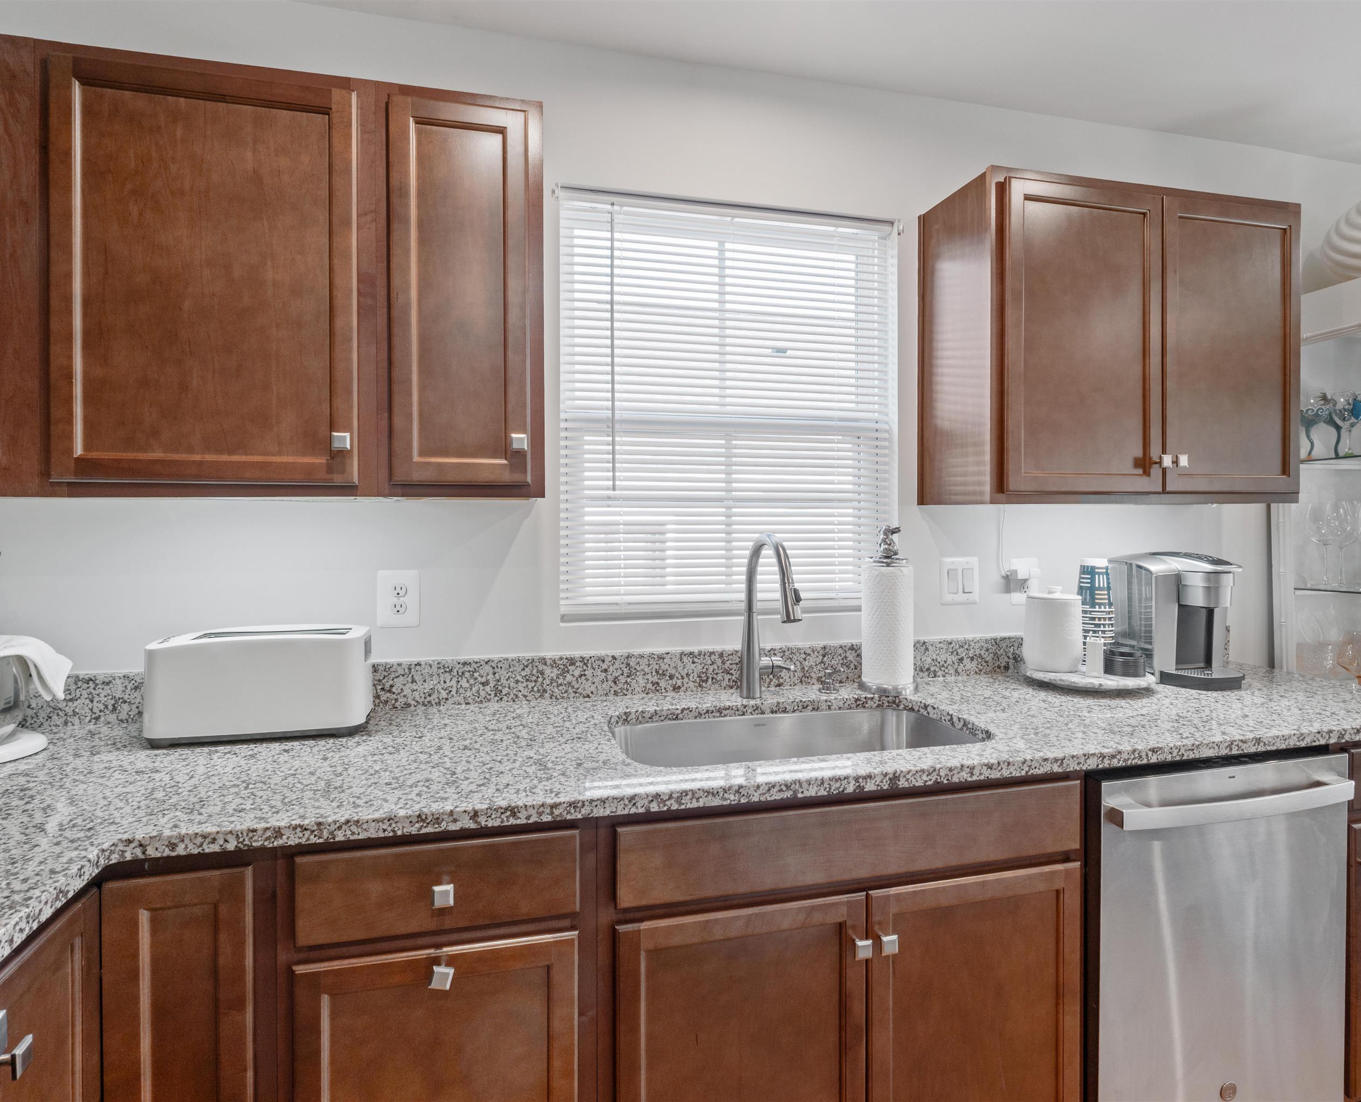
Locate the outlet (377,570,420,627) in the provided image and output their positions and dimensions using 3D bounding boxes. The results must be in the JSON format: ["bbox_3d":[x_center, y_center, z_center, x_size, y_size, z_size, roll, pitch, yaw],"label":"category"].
[{"bbox_3d":[-0.626,0.107,1.632,0.088,0.128,0.008,0,2,-14],"label":"outlet"}]

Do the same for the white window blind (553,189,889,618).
[{"bbox_3d":[0.140,-0.352,1.836,0.874,1.020,0.045,0,2,-14],"label":"white window blind"}]

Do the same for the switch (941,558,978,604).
[{"bbox_3d":[0.749,0.082,1.962,0.113,0.129,0.010,0,2,-14],"label":"switch"}]

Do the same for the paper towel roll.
[{"bbox_3d":[0.508,0.187,1.819,0.132,0.290,0.132,0,2,0],"label":"paper towel roll"}]

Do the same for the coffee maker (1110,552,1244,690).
[{"bbox_3d":[1.283,0.171,1.933,0.240,0.325,0.320,0,2,-6],"label":"coffee maker"}]

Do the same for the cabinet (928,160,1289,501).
[{"bbox_3d":[1.093,-0.496,1.888,0.895,0.760,0.320,0,2,-14],"label":"cabinet"}]

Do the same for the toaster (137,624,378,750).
[{"bbox_3d":[-0.819,0.254,1.468,0.380,0.198,0.185,0,2,-14],"label":"toaster"}]

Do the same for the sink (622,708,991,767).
[{"bbox_3d":[0.231,0.478,1.474,0.720,0.210,0.390,0,2,-14],"label":"sink"}]

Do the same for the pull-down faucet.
[{"bbox_3d":[0.227,0.156,1.651,0.140,0.380,0.260,0,2,-14],"label":"pull-down faucet"}]

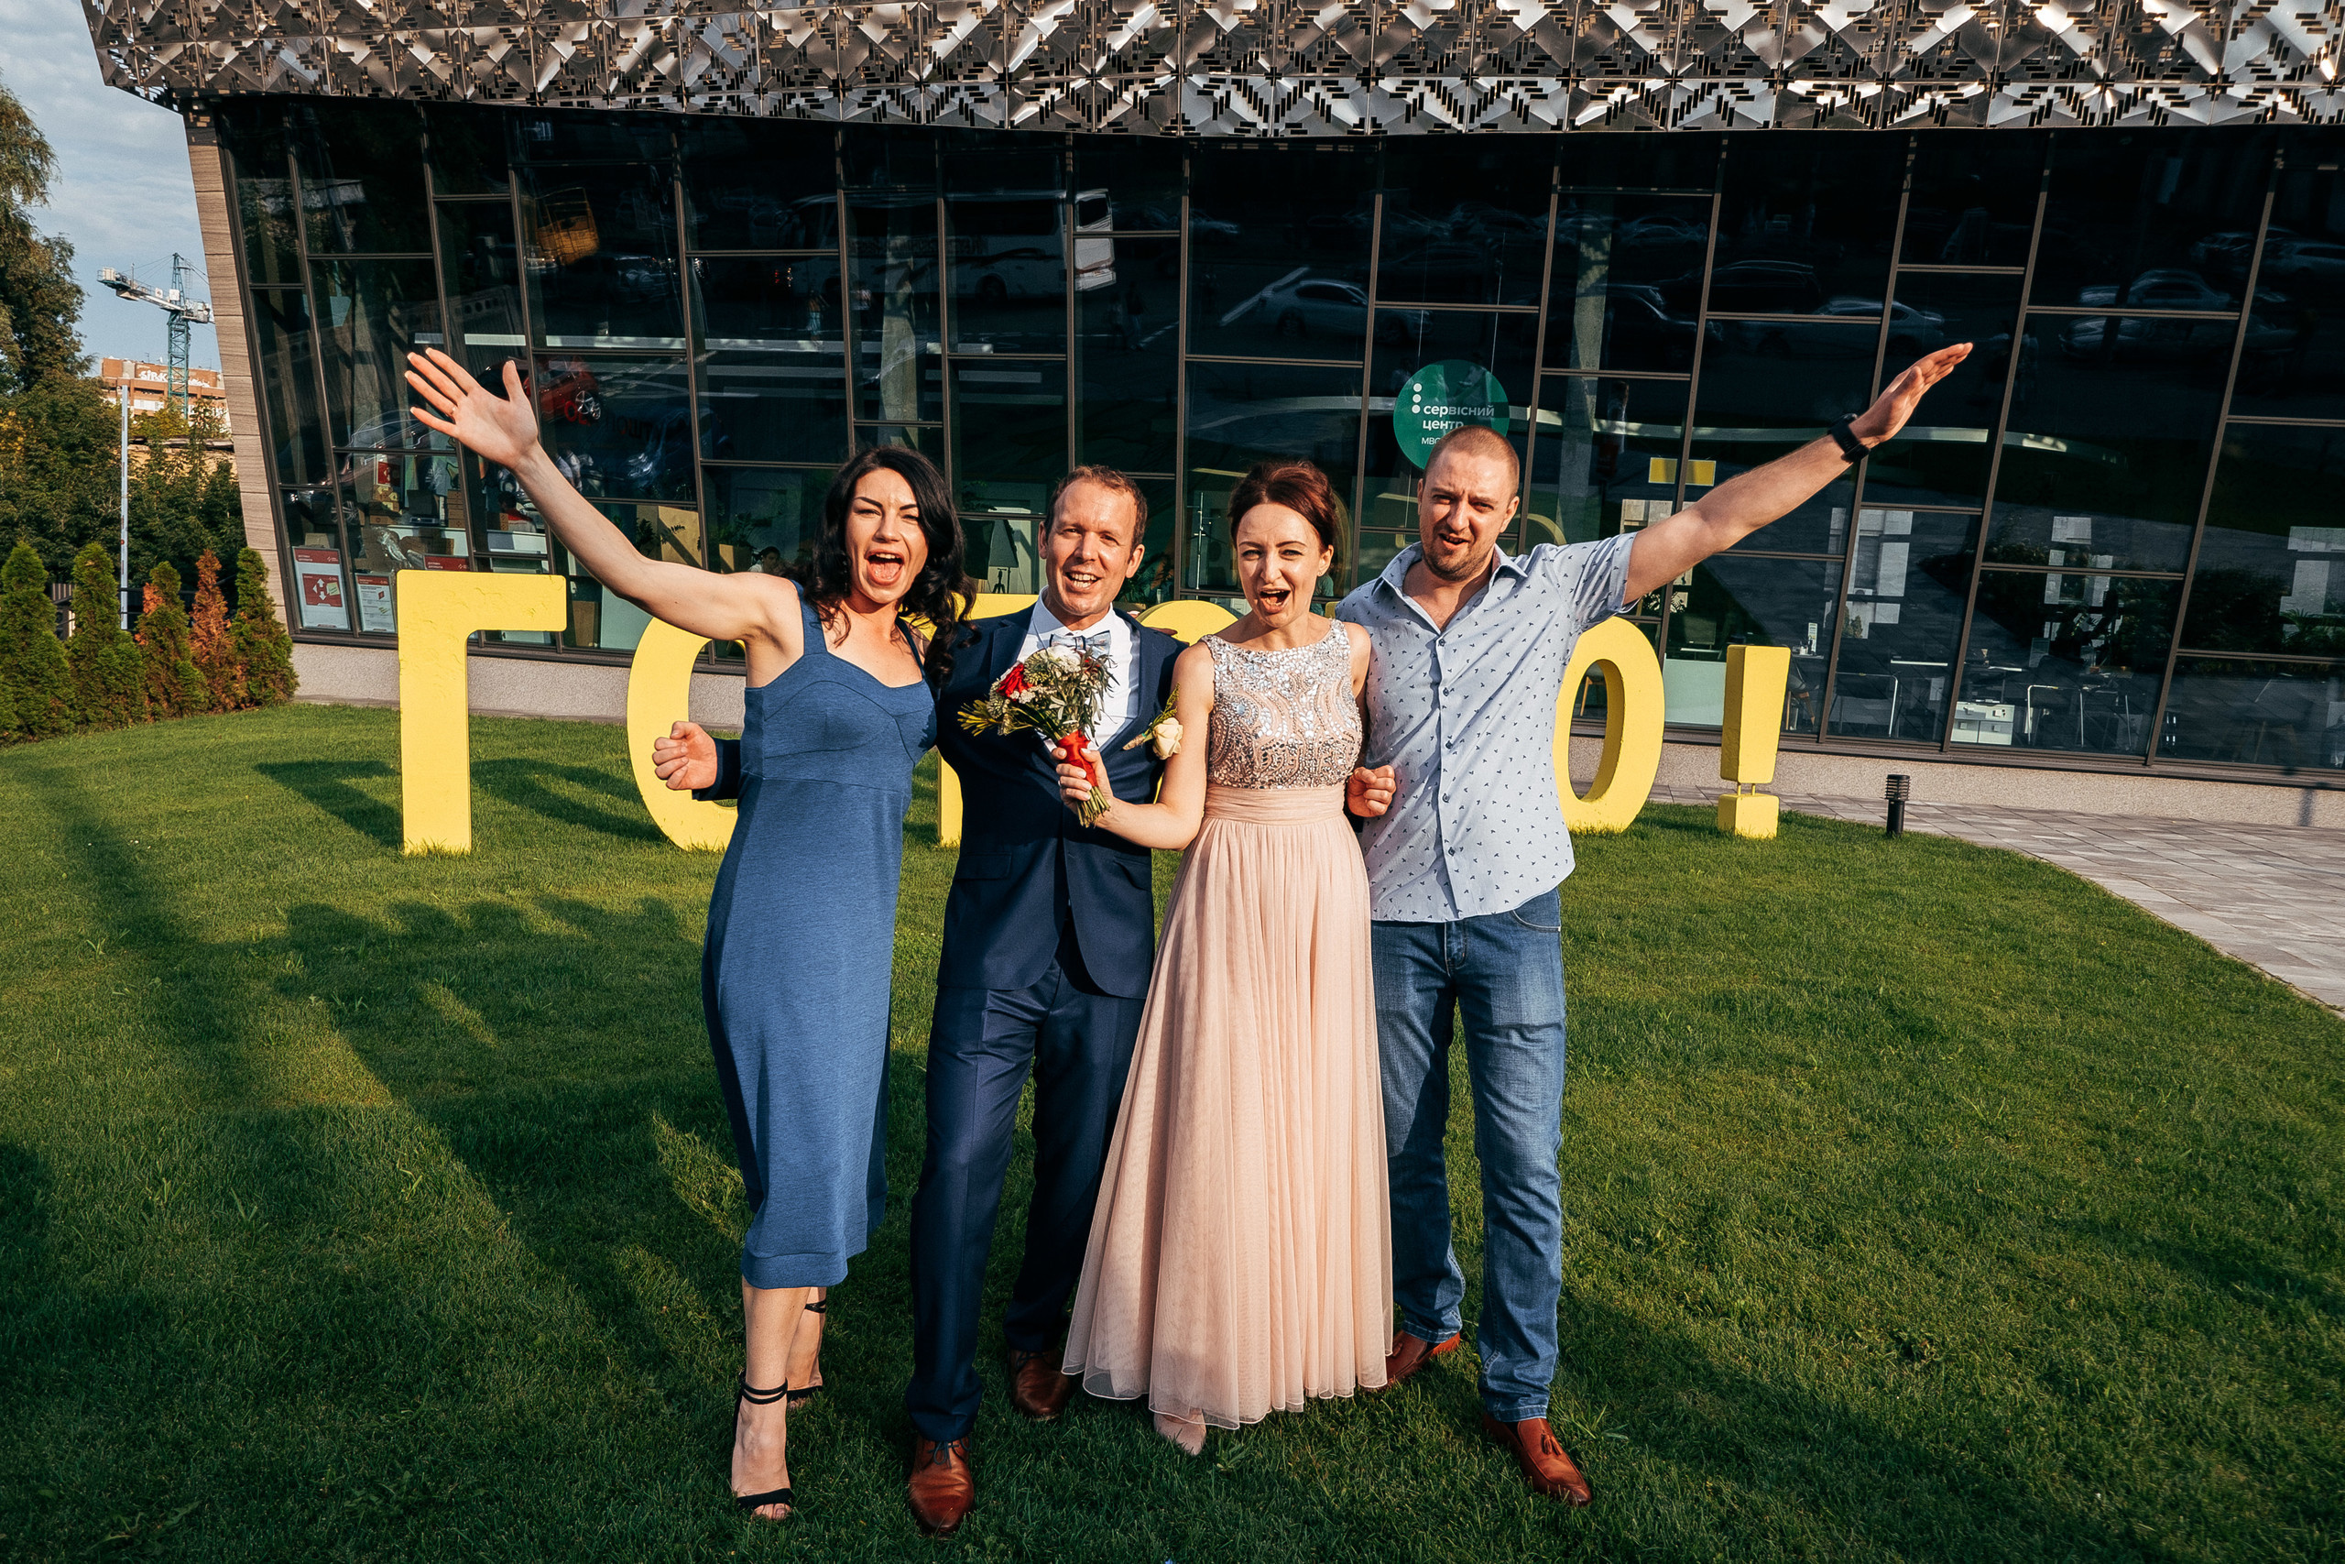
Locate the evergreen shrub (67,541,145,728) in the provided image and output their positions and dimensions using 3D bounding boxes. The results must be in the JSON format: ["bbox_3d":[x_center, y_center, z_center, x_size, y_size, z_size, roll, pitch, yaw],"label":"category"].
[{"bbox_3d":[-9.722,-1.308,12.971,0.670,1.600,0.670,3,7,0],"label":"evergreen shrub"}]

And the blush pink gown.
[{"bbox_3d":[0.143,0.430,2.570,0.570,1.420,0.420,4,8,6],"label":"blush pink gown"}]

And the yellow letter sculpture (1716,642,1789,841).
[{"bbox_3d":[4.500,-0.305,11.100,0.410,1.490,0.220,0,5,-14],"label":"yellow letter sculpture"}]

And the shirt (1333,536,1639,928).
[{"bbox_3d":[0.566,-0.110,2.571,0.530,0.680,0.300,4,7,9],"label":"shirt"}]

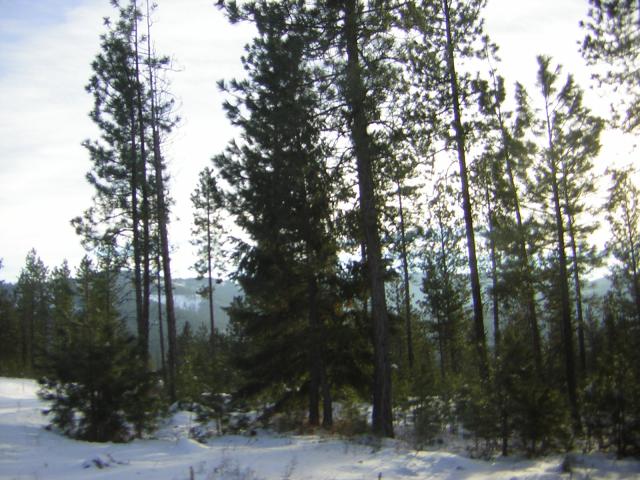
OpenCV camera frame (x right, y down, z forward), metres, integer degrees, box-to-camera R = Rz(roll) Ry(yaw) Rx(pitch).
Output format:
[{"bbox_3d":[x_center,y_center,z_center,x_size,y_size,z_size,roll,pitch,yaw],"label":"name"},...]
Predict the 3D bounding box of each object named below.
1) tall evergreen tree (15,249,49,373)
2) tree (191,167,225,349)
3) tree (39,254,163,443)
[{"bbox_3d":[-10.403,2.614,24.000,1.200,4.550,1.200,-4,-6,0],"label":"tall evergreen tree"},{"bbox_3d":[-4.543,0.832,27.000,1.300,7.700,1.300,-4,-6,0],"label":"tree"},{"bbox_3d":[-3.628,1.777,11.000,1.950,3.000,1.950,-4,-6,0],"label":"tree"}]

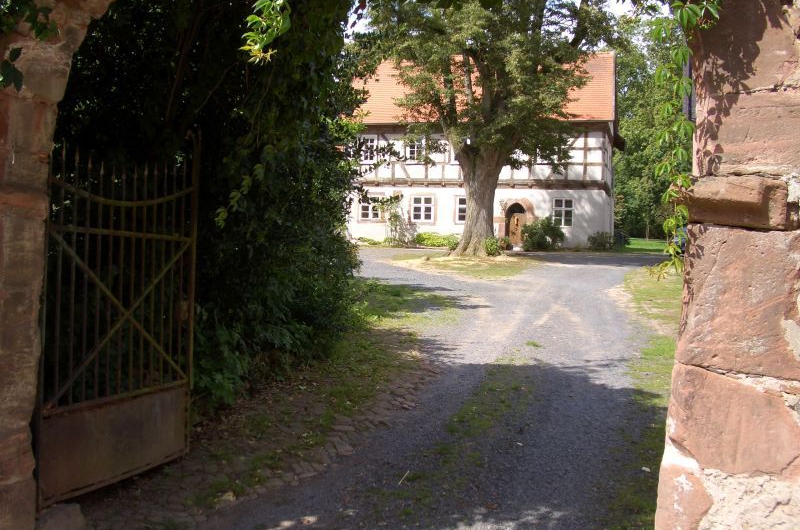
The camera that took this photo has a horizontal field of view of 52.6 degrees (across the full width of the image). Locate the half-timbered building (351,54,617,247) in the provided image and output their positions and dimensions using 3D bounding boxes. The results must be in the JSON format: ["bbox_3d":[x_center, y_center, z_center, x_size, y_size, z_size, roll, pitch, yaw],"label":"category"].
[{"bbox_3d":[4.962,-6.624,47.032,14.726,10.874,9.600,2,3,16],"label":"half-timbered building"}]

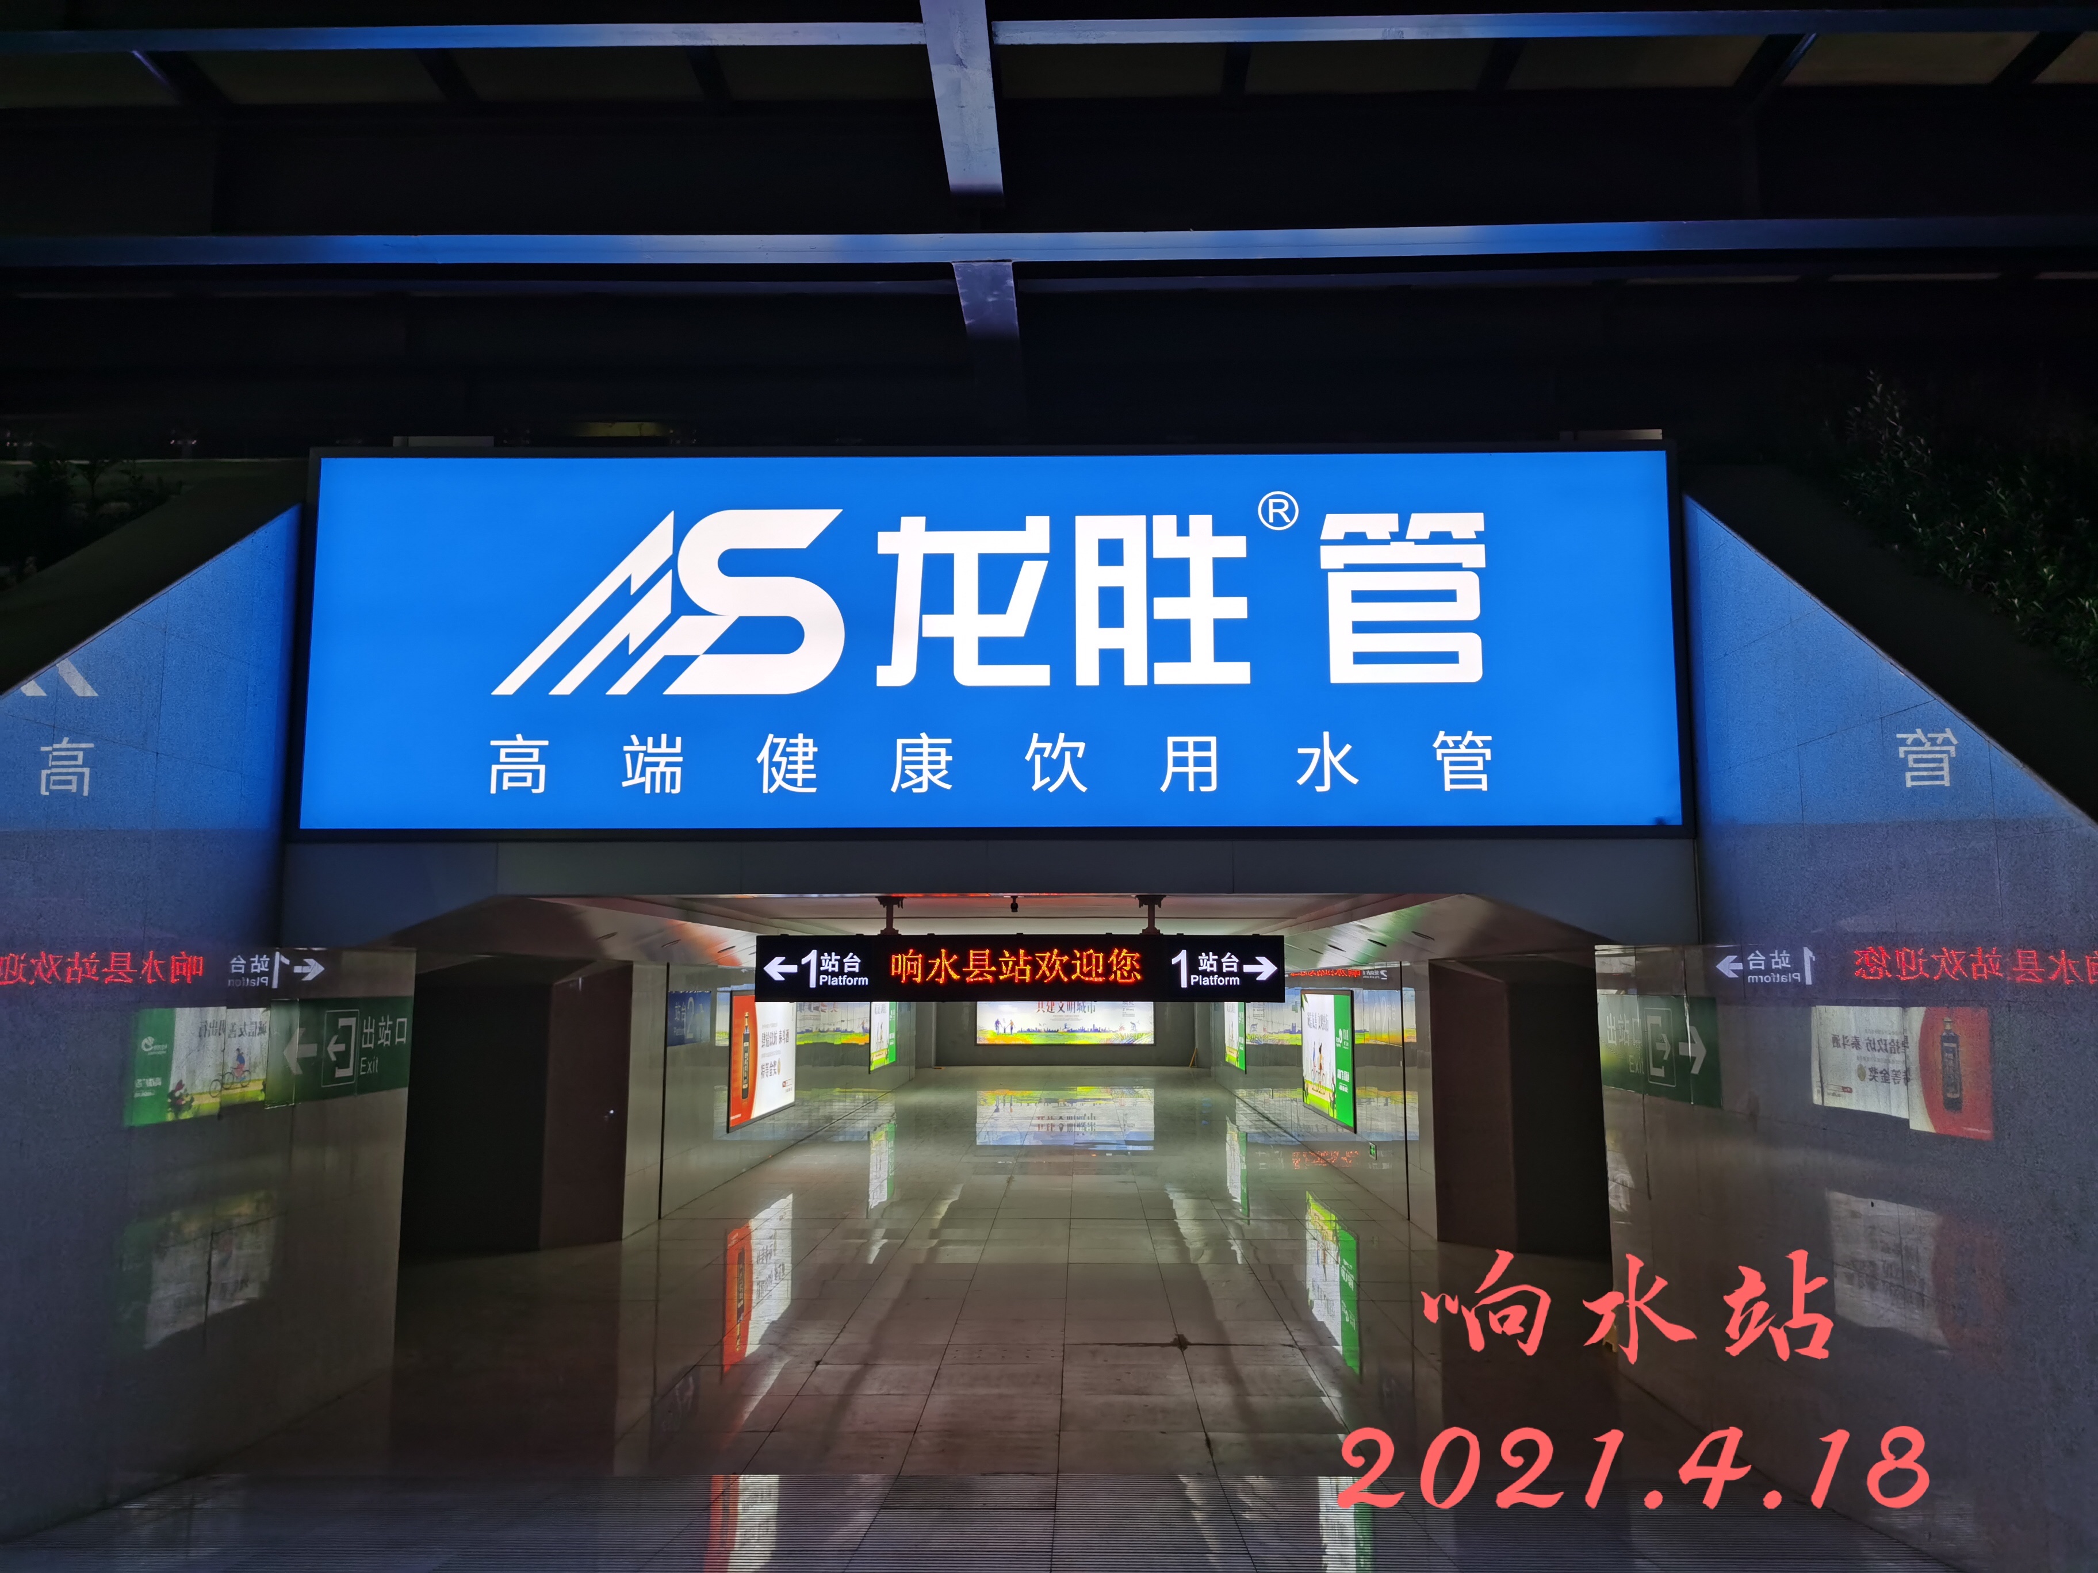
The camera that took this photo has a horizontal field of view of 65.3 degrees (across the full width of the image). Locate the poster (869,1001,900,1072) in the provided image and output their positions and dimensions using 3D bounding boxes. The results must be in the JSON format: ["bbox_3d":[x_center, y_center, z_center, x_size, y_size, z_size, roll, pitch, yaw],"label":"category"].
[{"bbox_3d":[-3.633,5.402,36.600,0.120,1.734,4.920,0,-7,1],"label":"poster"}]

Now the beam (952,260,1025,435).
[{"bbox_3d":[-0.313,-2.717,9.782,0.314,0.300,2.616,0,-7,1],"label":"beam"}]

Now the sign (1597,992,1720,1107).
[{"bbox_3d":[3.623,1.578,9.944,0.060,0.593,2.066,0,-7,1],"label":"sign"}]

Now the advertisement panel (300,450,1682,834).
[{"bbox_3d":[-0.320,-0.828,9.355,7.830,2.256,0.200,0,-7,1],"label":"advertisement panel"}]

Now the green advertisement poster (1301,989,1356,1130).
[{"bbox_3d":[3.867,3.730,22.863,0.120,1.739,4.871,0,-7,1],"label":"green advertisement poster"}]

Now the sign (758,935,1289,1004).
[{"bbox_3d":[-0.228,1.528,13.676,4.453,0.576,0.200,0,-7,1],"label":"sign"}]

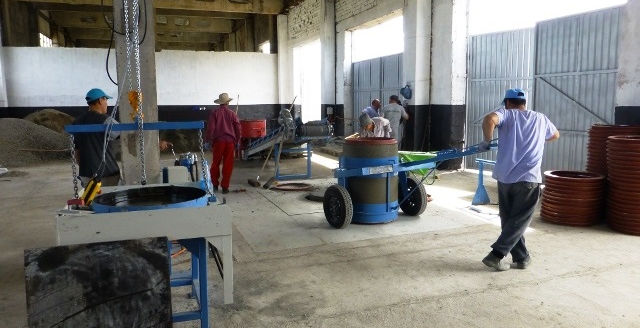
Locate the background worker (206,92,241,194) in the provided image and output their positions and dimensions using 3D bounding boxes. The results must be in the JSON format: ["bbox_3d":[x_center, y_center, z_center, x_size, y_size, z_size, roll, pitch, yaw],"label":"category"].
[{"bbox_3d":[-1.723,-0.383,7.920,0.600,1.760,0.420,-1,8,0],"label":"background worker"}]

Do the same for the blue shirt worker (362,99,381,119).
[{"bbox_3d":[1.161,-0.634,10.000,0.550,1.630,0.500,-3,8,-15],"label":"blue shirt worker"}]

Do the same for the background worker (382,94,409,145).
[{"bbox_3d":[1.595,-0.607,9.500,0.560,1.700,0.420,1,8,12],"label":"background worker"}]

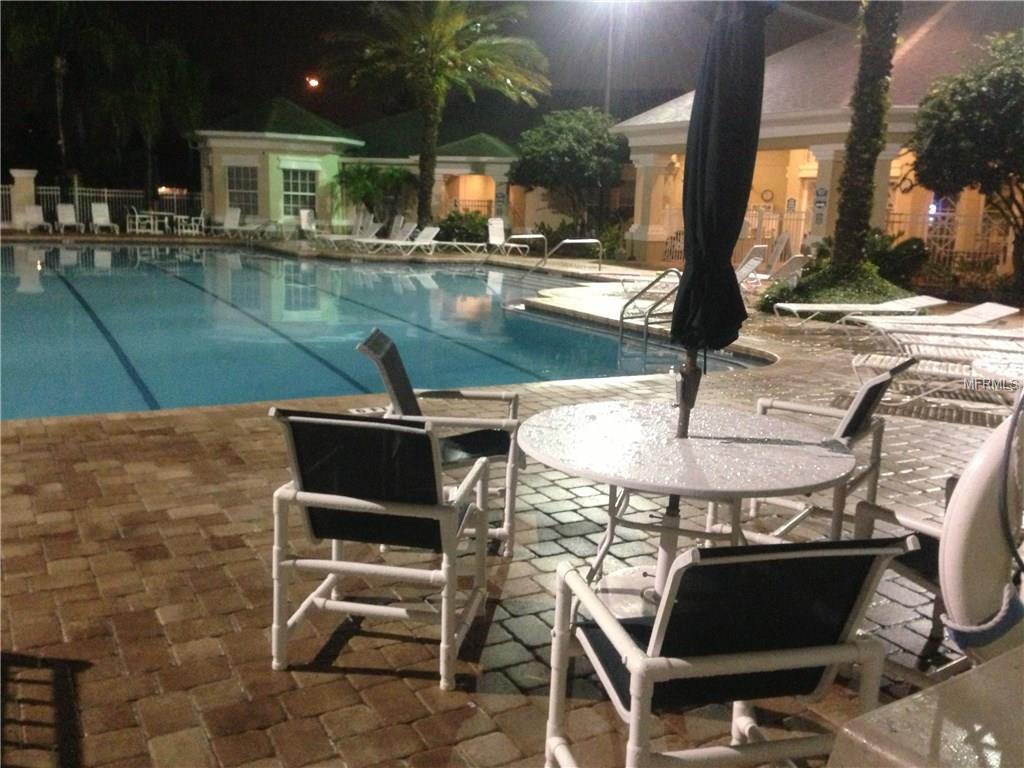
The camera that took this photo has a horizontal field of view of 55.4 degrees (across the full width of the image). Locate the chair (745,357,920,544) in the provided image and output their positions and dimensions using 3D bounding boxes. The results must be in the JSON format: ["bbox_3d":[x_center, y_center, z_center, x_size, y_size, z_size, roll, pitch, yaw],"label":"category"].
[{"bbox_3d":[1.376,0.320,4.469,0.741,0.914,0.607,9,13,33],"label":"chair"}]

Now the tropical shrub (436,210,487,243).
[{"bbox_3d":[-1.620,-5.100,31.618,1.650,1.150,1.400,2,11,0],"label":"tropical shrub"}]

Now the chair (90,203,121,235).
[{"bbox_3d":[-12.927,-5.274,30.952,0.660,0.920,1.550,-4,13,-29],"label":"chair"}]

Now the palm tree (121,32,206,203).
[{"bbox_3d":[-11.709,-8.337,32.595,2.900,6.400,2.900,-3,12,-24],"label":"palm tree"}]

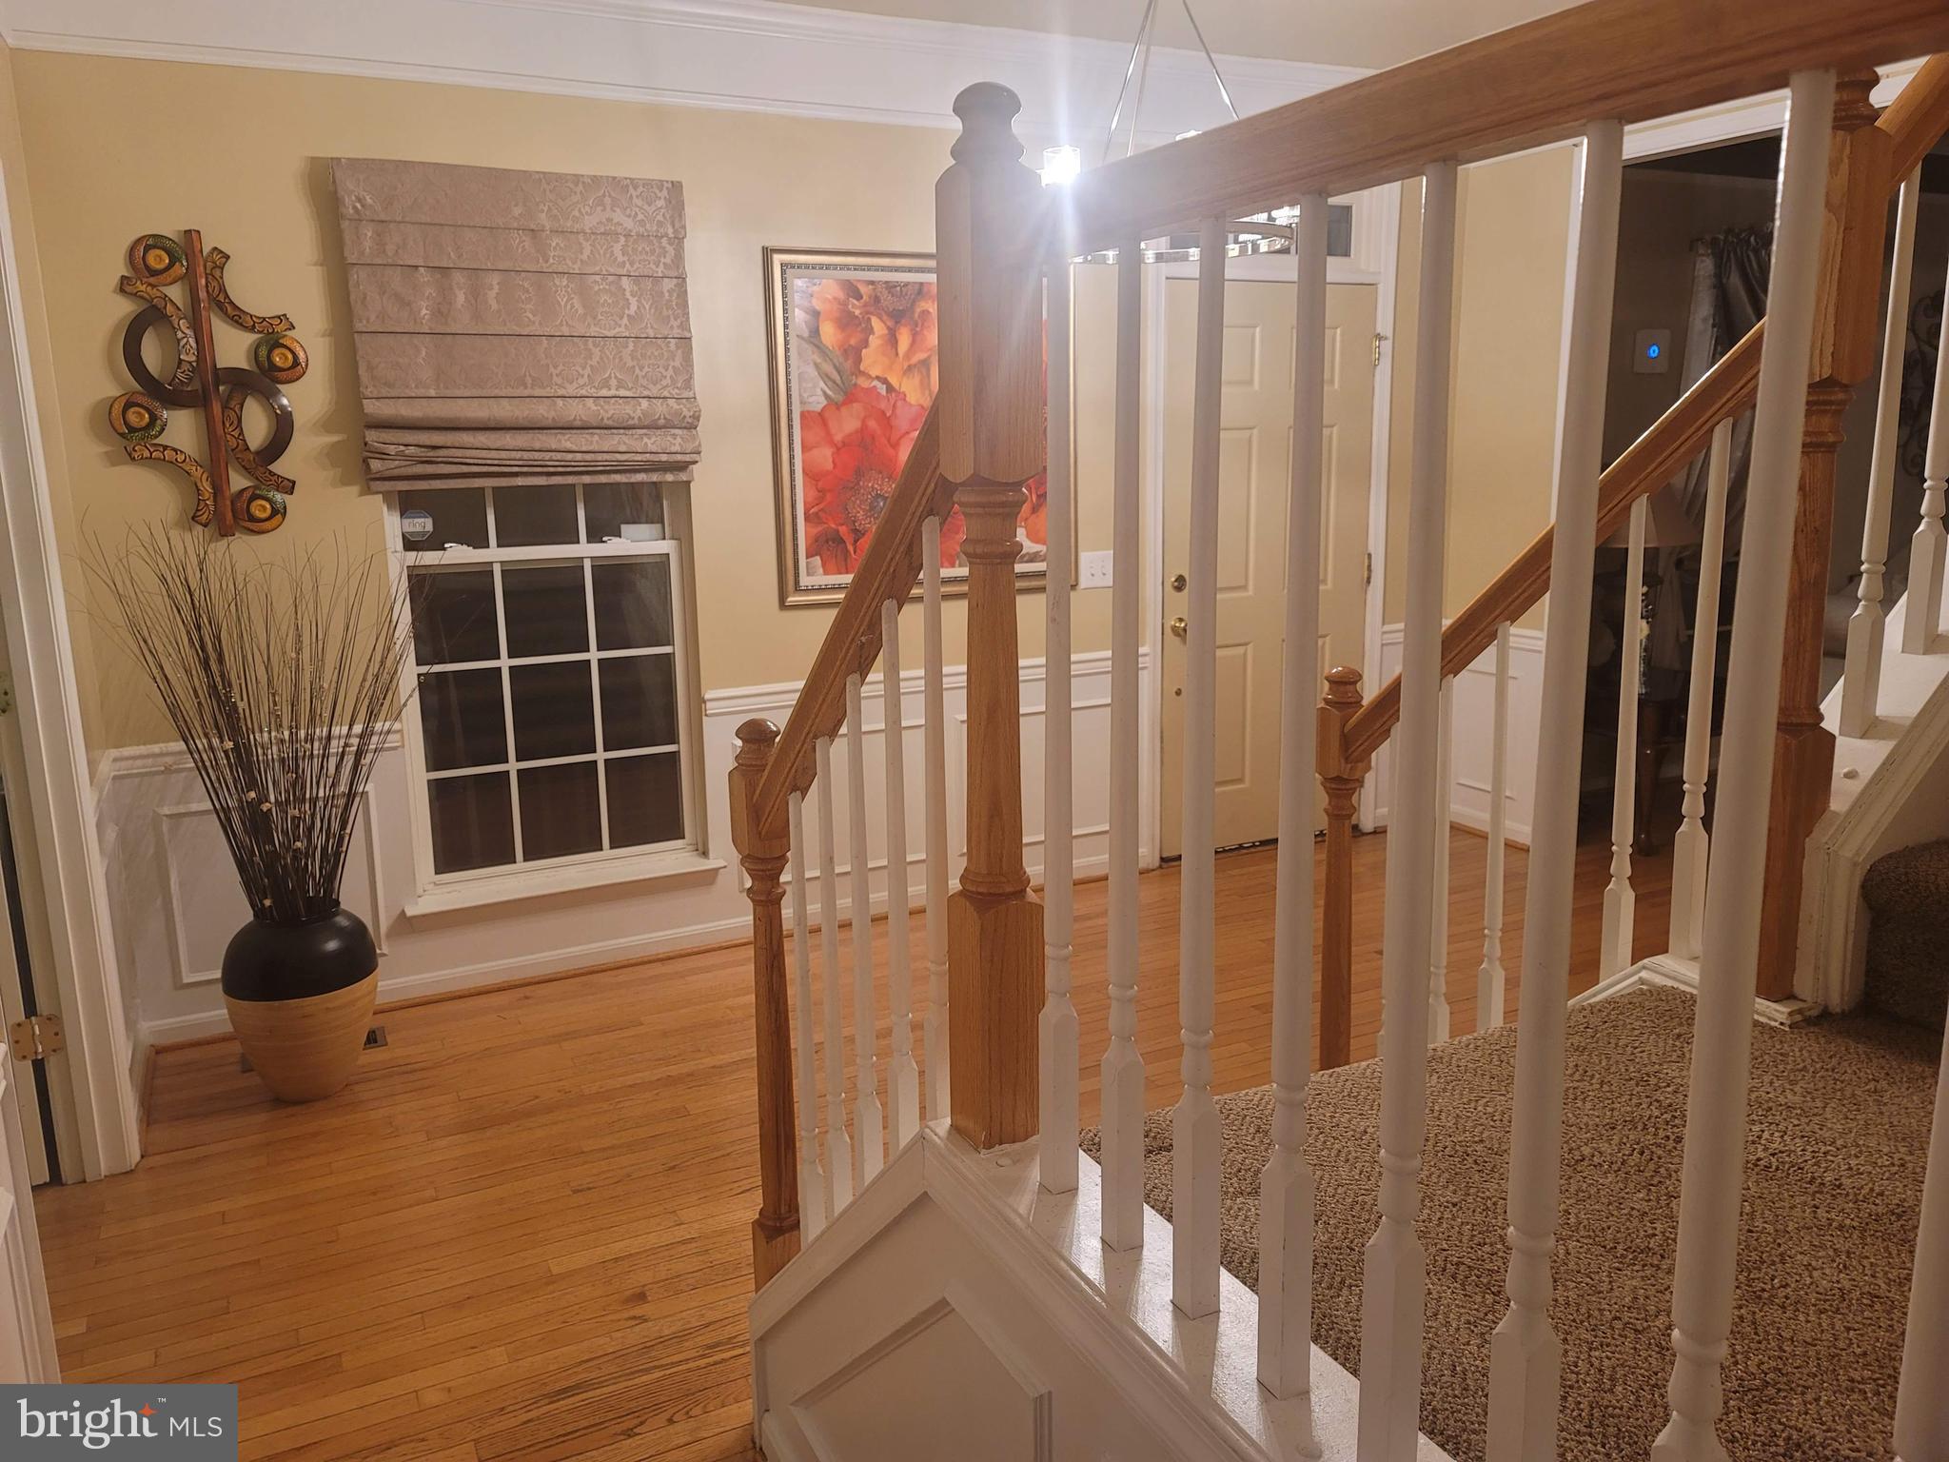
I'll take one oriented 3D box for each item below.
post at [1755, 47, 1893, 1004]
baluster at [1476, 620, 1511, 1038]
[{"bbox_3d":[0.988,-0.211,1.668,0.074,1.080,0.074,-7,12,-27],"label":"post"},{"bbox_3d":[0.799,0.174,2.164,0.030,0.684,0.030,-7,12,-26],"label":"baluster"}]

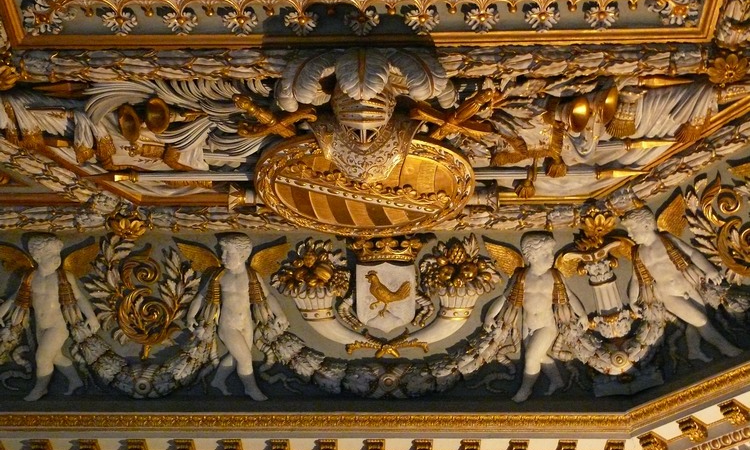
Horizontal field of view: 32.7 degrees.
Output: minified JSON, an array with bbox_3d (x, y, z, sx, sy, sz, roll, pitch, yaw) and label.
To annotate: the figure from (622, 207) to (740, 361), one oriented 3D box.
[{"bbox_3d":[1.713,0.308,7.072,0.233,0.922,0.583,16,-38,-42],"label":"figure"}]

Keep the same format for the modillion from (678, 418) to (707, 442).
[{"bbox_3d":[1.801,1.159,7.221,0.158,0.080,0.101,30,-45,-33],"label":"modillion"}]

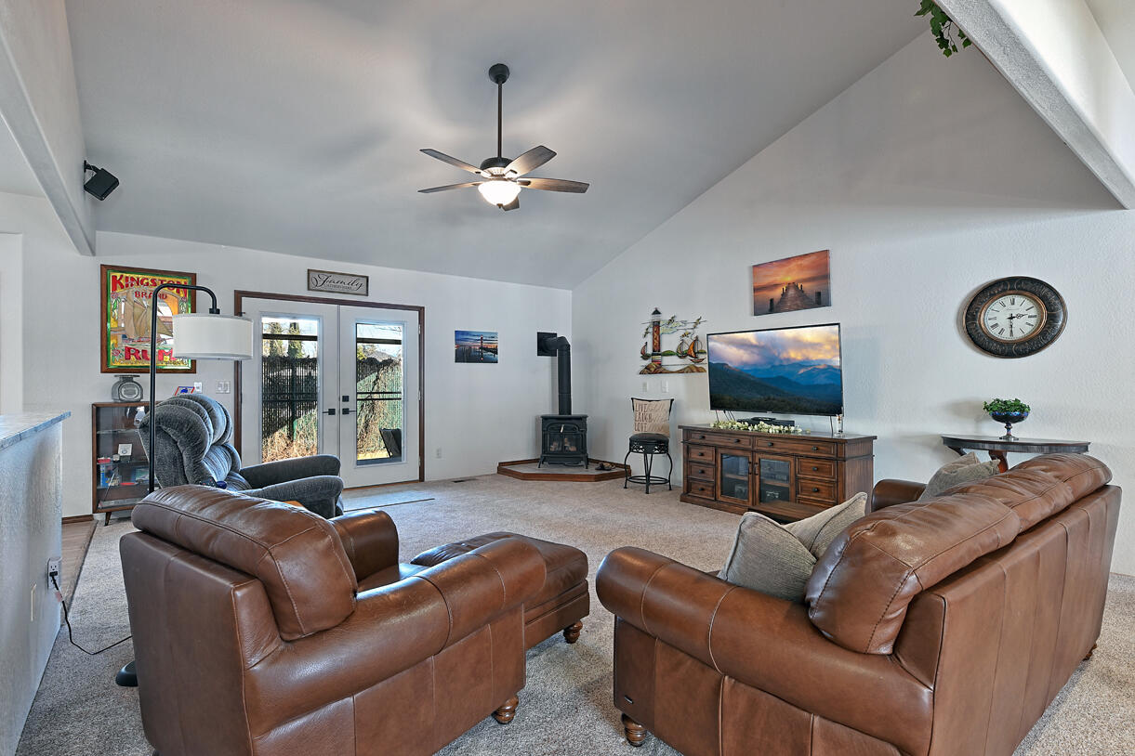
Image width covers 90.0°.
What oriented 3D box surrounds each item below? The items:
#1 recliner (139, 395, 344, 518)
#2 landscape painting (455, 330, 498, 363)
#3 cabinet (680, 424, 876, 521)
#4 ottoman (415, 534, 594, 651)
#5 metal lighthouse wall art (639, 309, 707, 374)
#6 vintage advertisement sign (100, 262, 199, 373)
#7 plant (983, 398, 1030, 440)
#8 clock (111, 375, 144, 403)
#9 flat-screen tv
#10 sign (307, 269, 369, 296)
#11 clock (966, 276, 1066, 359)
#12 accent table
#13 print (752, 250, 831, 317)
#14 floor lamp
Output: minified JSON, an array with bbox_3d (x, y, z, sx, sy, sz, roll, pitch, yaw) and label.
[{"bbox_3d":[-1.964,0.682,3.556,1.020,1.120,1.050,0,0,-23],"label":"recliner"},{"bbox_3d":[-1.154,-0.392,7.300,0.615,0.405,0.030,0,-1,-36],"label":"landscape painting"},{"bbox_3d":[1.815,0.854,5.137,0.490,0.745,1.720,0,-1,-36],"label":"cabinet"},{"bbox_3d":[-0.340,0.998,2.613,0.640,0.430,0.600,-1,-1,38],"label":"ottoman"},{"bbox_3d":[1.215,-0.442,6.641,0.040,0.792,1.064,0,0,-38],"label":"metal lighthouse wall art"},{"bbox_3d":[-3.744,-0.508,5.097,0.691,0.938,0.035,0,0,-38],"label":"vintage advertisement sign"},{"bbox_3d":[3.108,0.296,4.011,0.260,0.296,0.260,0,0,-38],"label":"plant"},{"bbox_3d":[-3.868,0.095,5.001,0.155,0.230,0.185,-1,-1,41],"label":"clock"},{"bbox_3d":[1.993,-0.067,5.572,0.060,0.824,1.434,-6,4,-38],"label":"flat-screen tv"},{"bbox_3d":[-2.463,-1.021,6.118,0.627,0.223,0.025,0,0,-38],"label":"sign"},{"bbox_3d":[3.216,-0.437,4.104,0.060,0.588,0.588,0,0,-38],"label":"clock"},{"bbox_3d":[2.980,0.822,3.895,0.350,0.780,0.850,0,-1,-36],"label":"accent table"},{"bbox_3d":[2.151,-0.895,5.470,0.033,0.513,0.794,0,-2,-38],"label":"print"},{"bbox_3d":[-1.598,0.431,2.378,0.480,1.570,0.300,0,-1,-44],"label":"floor lamp"}]

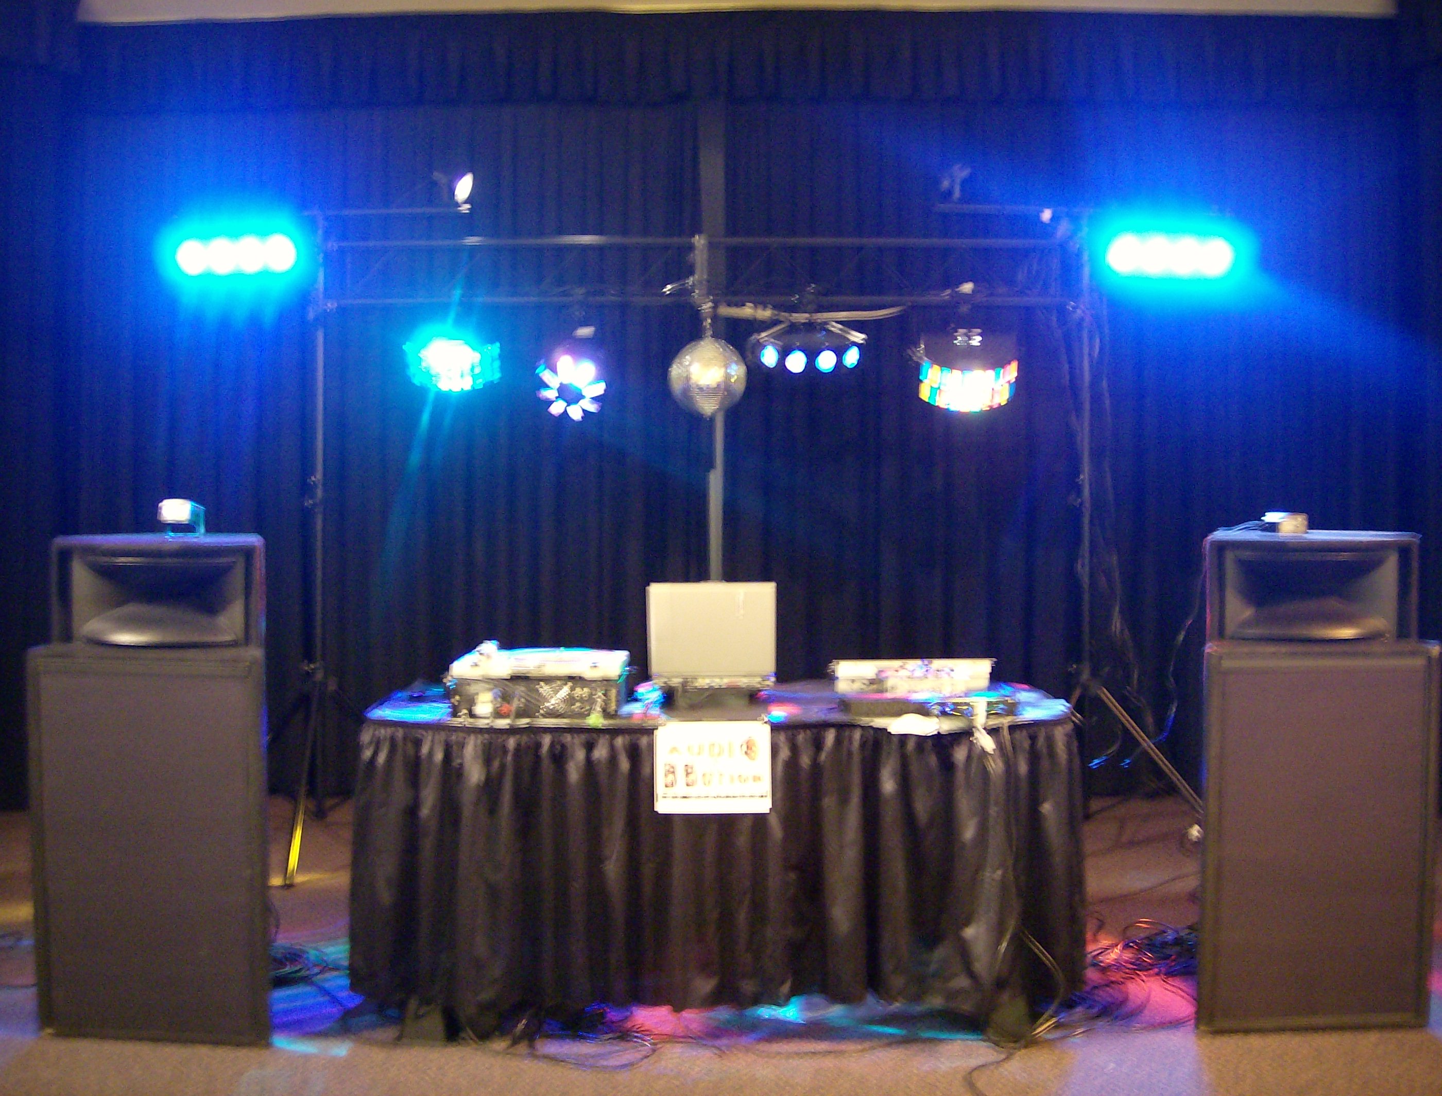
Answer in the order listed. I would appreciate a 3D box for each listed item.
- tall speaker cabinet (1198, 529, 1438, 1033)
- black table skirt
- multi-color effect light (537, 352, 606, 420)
[{"bbox_3d":[1.454,0.570,3.924,0.565,1.205,0.530,0,3,-1],"label":"tall speaker cabinet"},{"bbox_3d":[-0.007,0.793,4.099,1.850,0.745,0.780,0,3,0],"label":"black table skirt"},{"bbox_3d":[-0.550,-0.596,5.559,0.250,0.250,0.250,0,13,0],"label":"multi-color effect light"}]

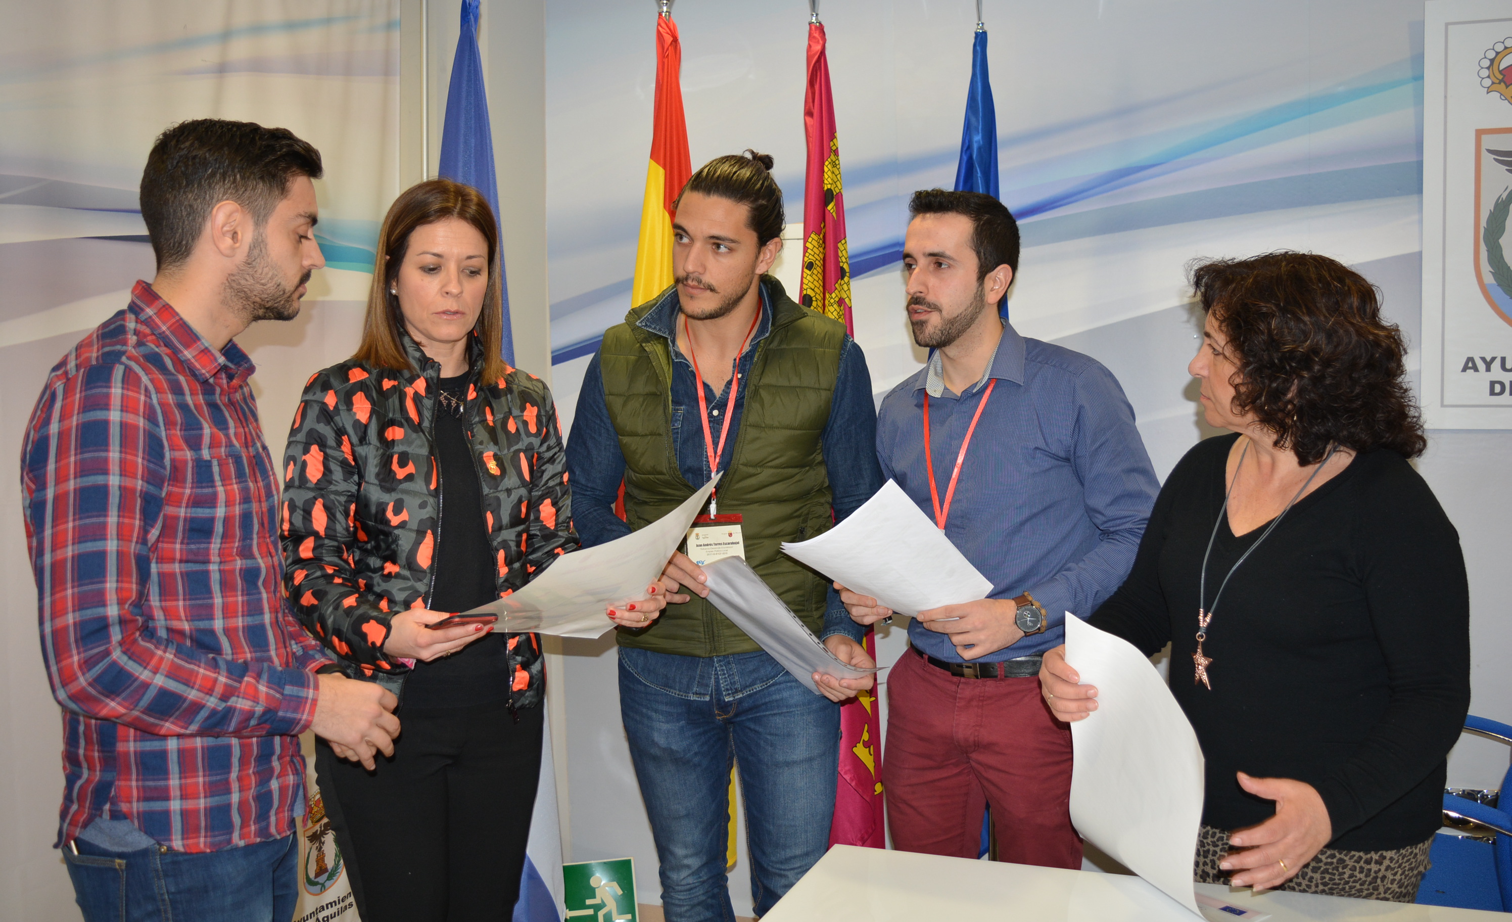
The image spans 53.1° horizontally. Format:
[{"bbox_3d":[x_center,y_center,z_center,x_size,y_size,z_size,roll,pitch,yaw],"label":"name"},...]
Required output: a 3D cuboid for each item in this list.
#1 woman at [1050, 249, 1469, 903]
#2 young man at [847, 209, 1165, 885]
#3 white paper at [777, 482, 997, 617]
[{"bbox_3d":[0.696,0.512,2.148,0.570,1.640,0.480,-2,4,-32],"label":"woman"},{"bbox_3d":[0.342,0.444,2.345,0.510,1.760,0.480,2,4,37],"label":"young man"},{"bbox_3d":[0.177,0.130,2.070,0.200,0.060,0.280,-31,-43,12],"label":"white paper"}]

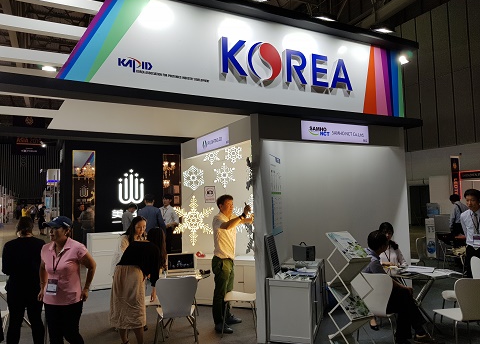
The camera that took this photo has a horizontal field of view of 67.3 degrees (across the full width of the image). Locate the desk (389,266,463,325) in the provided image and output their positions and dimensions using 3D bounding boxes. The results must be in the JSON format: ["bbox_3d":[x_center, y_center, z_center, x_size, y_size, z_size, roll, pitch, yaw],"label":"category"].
[{"bbox_3d":[2.260,1.594,4.389,0.820,0.740,0.800,0,-4,-27],"label":"desk"}]

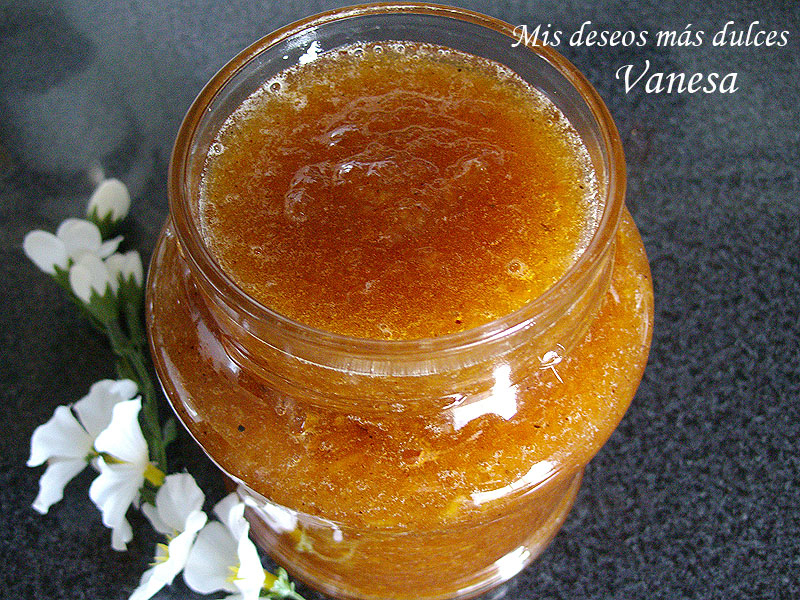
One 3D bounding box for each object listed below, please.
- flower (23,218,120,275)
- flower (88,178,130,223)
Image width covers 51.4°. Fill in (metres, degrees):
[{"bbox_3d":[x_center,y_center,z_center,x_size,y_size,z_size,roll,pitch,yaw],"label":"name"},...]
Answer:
[{"bbox_3d":[-0.094,-0.015,0.237,0.026,0.017,0.013,-9,59,-4],"label":"flower"},{"bbox_3d":[-0.088,-0.030,0.251,0.011,0.011,0.013,4,76,3],"label":"flower"}]

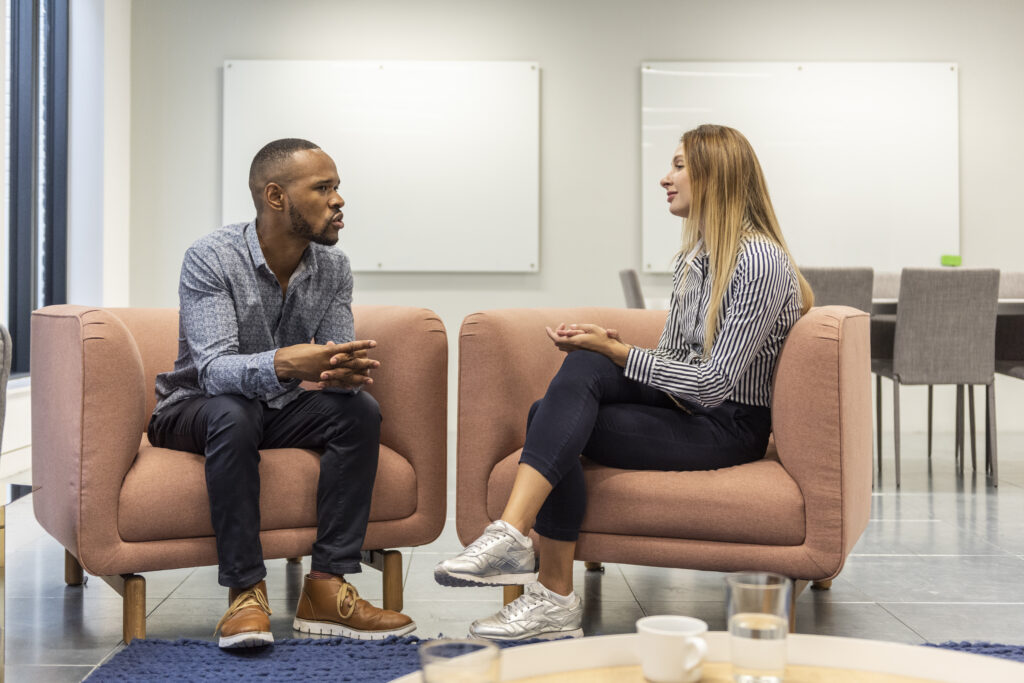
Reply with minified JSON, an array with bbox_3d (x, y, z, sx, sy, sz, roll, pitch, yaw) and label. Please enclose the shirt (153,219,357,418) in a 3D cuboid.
[{"bbox_3d":[-0.630,-0.055,2.910,0.440,0.460,0.450,-1,2,-30],"label":"shirt"}]

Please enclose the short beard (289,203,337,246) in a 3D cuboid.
[{"bbox_3d":[-0.441,-0.263,2.710,0.090,0.100,0.135,1,2,24],"label":"short beard"}]

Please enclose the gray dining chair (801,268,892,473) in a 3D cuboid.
[{"bbox_3d":[1.250,0.147,5.020,0.420,0.880,0.540,0,2,0],"label":"gray dining chair"}]

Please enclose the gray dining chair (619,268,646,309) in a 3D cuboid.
[{"bbox_3d":[0.770,0.137,5.320,0.540,0.880,0.420,0,2,0],"label":"gray dining chair"}]

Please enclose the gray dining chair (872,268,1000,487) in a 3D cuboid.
[{"bbox_3d":[1.755,0.147,5.020,0.420,0.880,0.540,0,2,0],"label":"gray dining chair"}]

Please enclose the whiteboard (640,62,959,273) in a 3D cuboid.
[{"bbox_3d":[1.639,-0.992,6.790,1.800,1.200,0.030,0,2,0],"label":"whiteboard"}]

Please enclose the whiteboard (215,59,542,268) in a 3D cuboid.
[{"bbox_3d":[-0.745,-0.997,6.790,1.800,1.200,0.030,0,2,0],"label":"whiteboard"}]

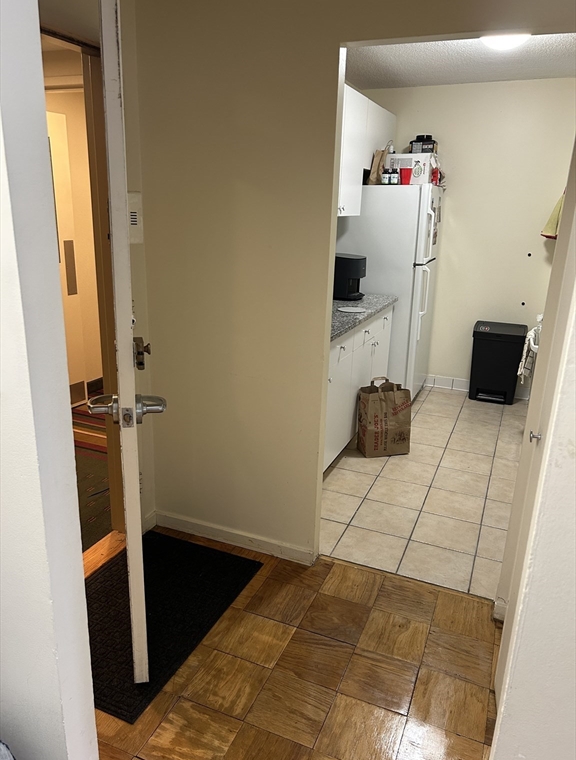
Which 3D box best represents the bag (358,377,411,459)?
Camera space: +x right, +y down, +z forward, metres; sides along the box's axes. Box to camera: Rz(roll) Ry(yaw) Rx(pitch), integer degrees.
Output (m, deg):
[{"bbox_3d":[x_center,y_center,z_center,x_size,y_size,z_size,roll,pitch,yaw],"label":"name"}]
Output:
[{"bbox_3d":[0.621,0.233,3.701,0.300,0.478,0.168,-2,17,-14],"label":"bag"}]

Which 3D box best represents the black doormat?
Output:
[{"bbox_3d":[-0.565,0.876,2.250,0.608,0.009,0.906,9,18,21],"label":"black doormat"}]

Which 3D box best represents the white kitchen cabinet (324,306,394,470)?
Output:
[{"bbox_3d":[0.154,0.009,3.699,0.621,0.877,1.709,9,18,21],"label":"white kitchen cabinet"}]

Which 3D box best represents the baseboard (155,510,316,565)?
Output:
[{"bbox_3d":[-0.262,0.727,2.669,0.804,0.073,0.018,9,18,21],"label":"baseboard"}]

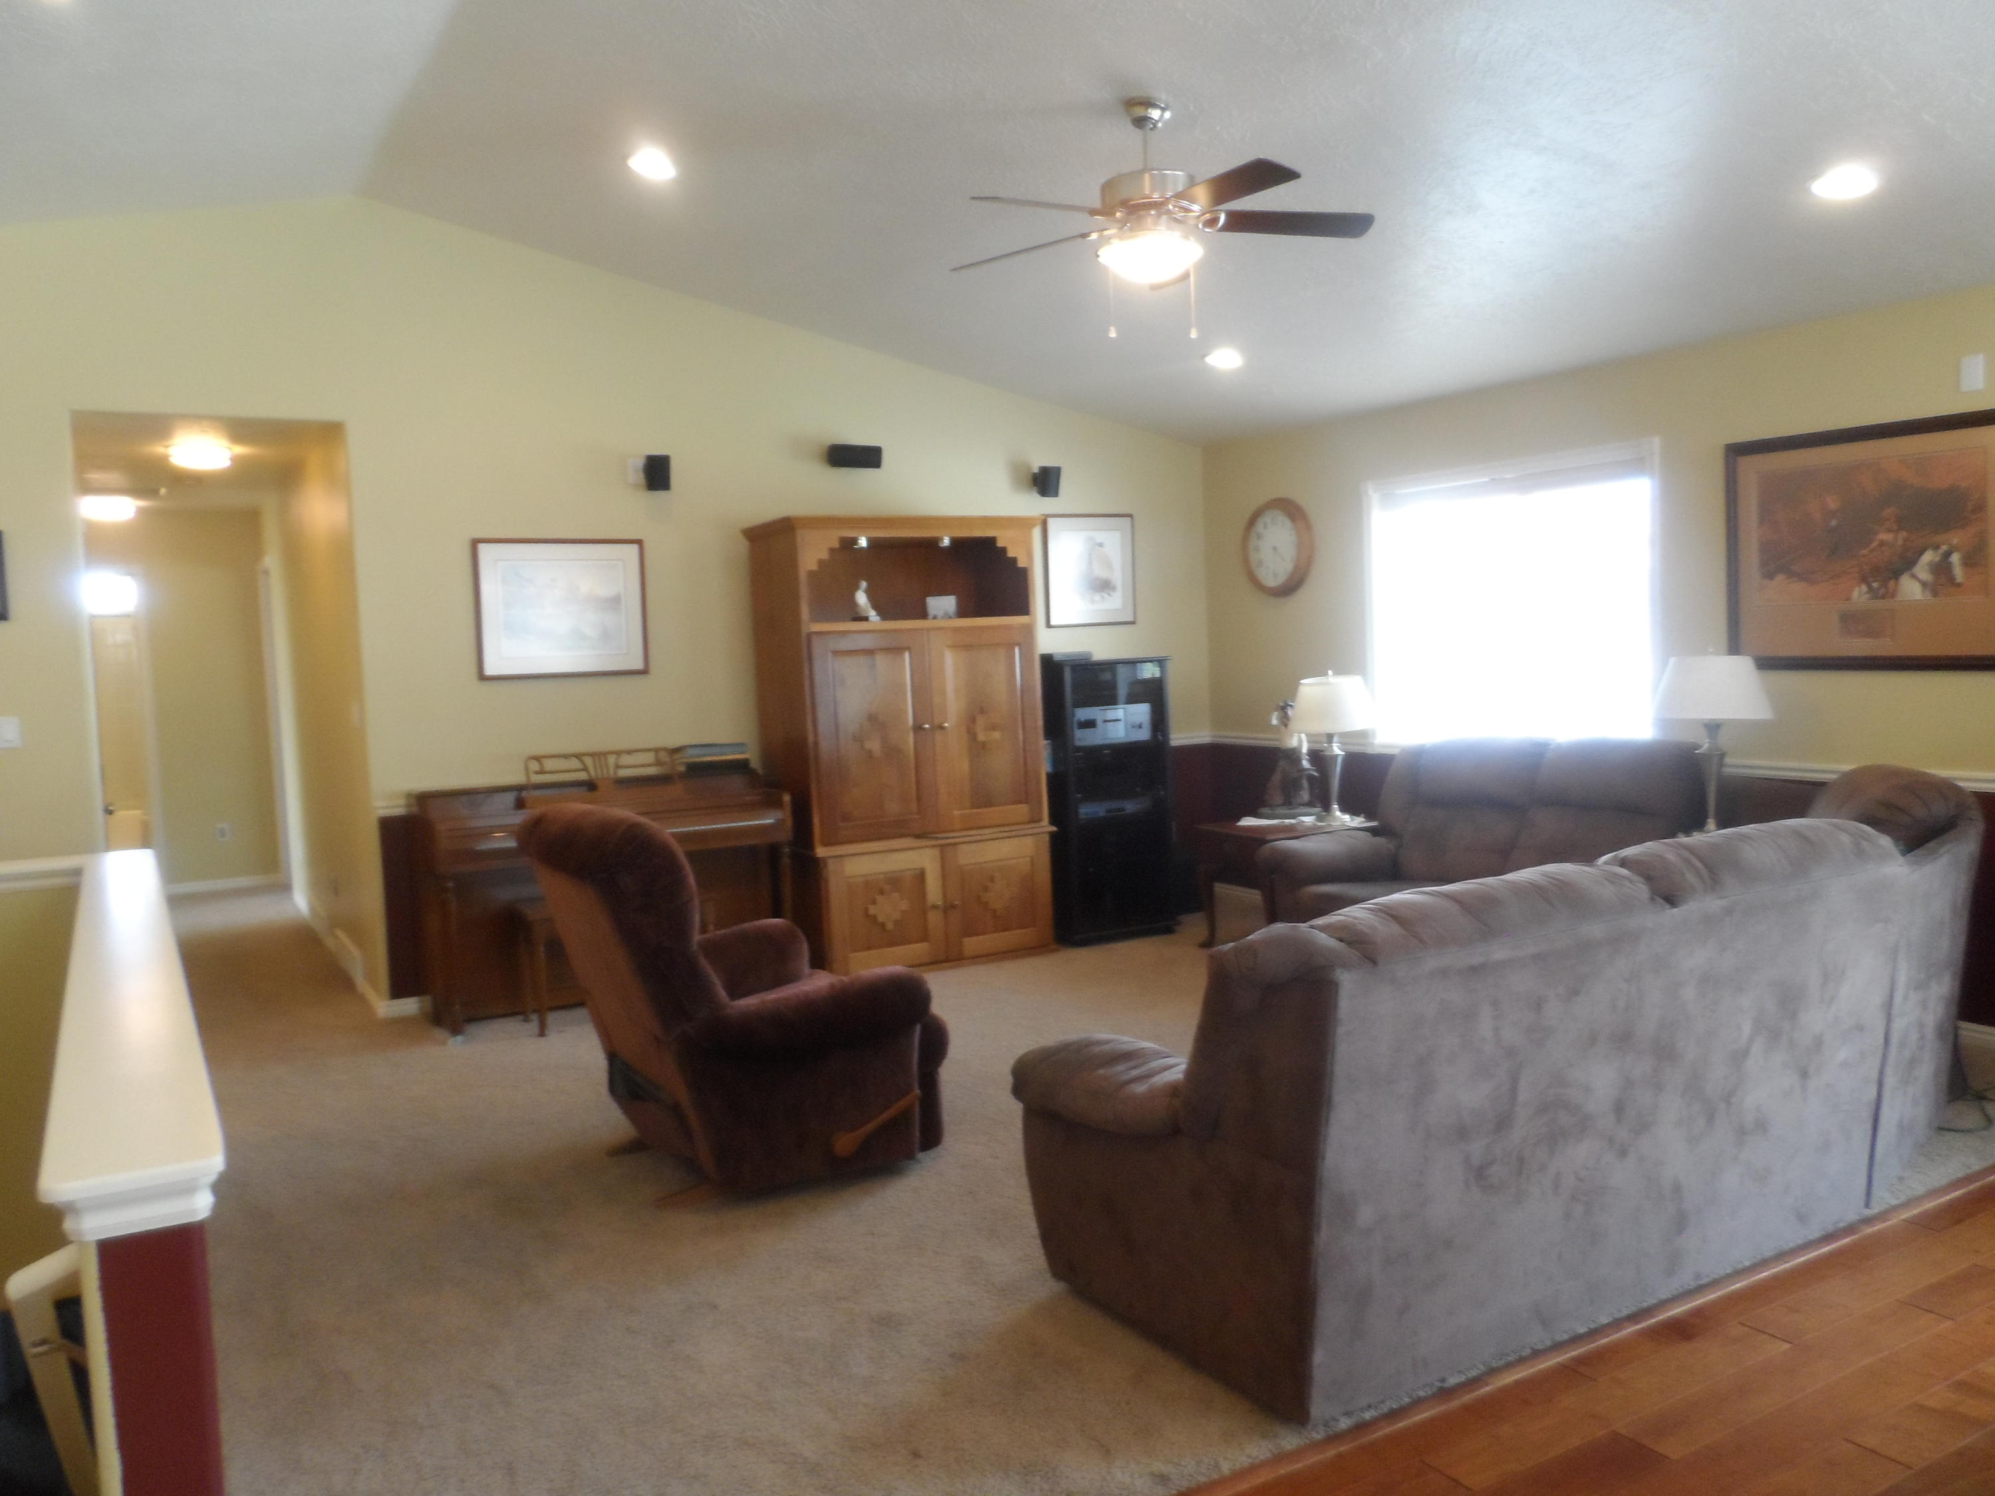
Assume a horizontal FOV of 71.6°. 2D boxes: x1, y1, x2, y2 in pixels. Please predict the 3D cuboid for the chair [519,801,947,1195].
[{"bbox_3d":[-0.771,0.659,3.995,1.040,1.050,0.900,-5,5,-28],"label":"chair"}]

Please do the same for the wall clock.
[{"bbox_3d":[1.431,-1.019,7.037,0.055,0.485,0.470,-5,6,-33],"label":"wall clock"}]

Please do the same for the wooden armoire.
[{"bbox_3d":[-0.436,-0.026,6.339,1.224,1.997,0.632,-4,5,-31],"label":"wooden armoire"}]

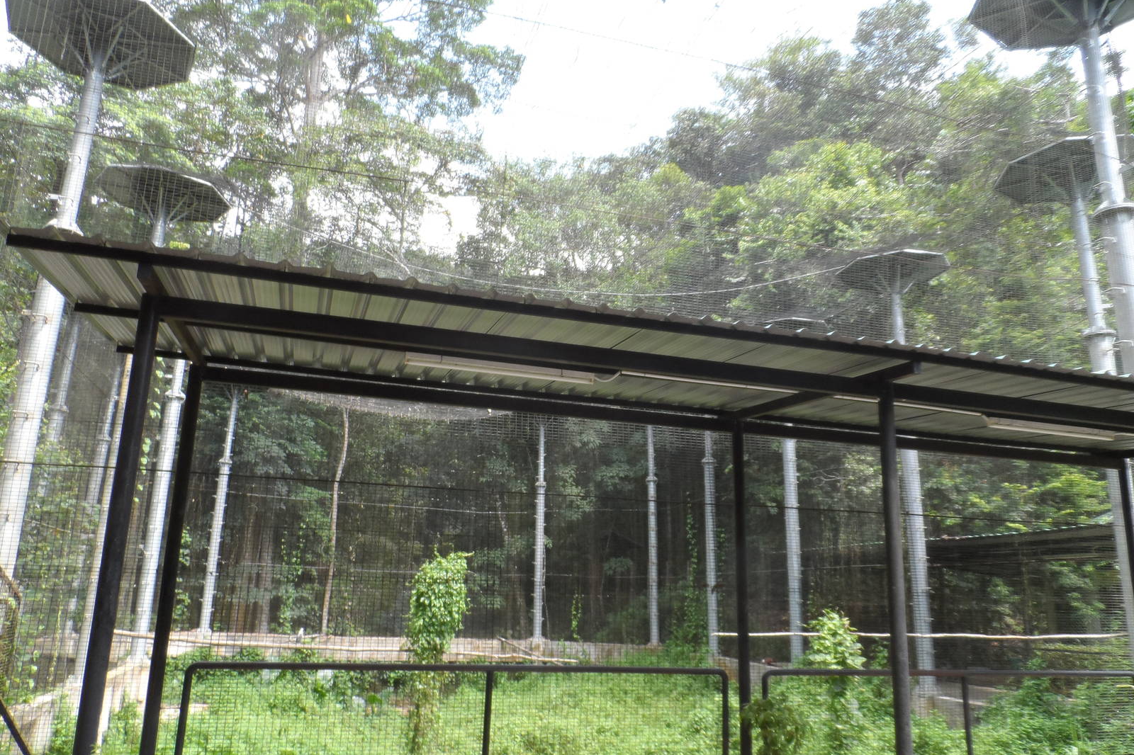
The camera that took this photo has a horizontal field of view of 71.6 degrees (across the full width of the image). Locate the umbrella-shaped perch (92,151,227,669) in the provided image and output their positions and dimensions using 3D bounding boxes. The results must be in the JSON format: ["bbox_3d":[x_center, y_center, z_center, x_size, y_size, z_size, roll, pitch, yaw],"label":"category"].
[{"bbox_3d":[-7.997,0.678,14.462,2.500,9.000,2.500,2,-14,0],"label":"umbrella-shaped perch"}]

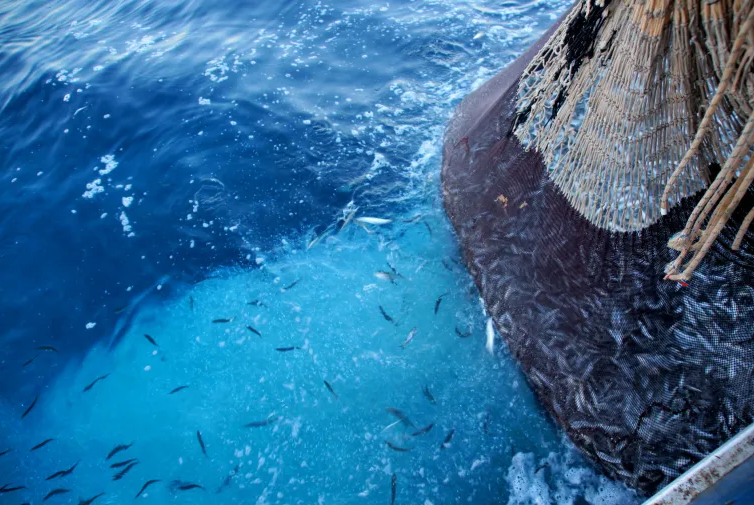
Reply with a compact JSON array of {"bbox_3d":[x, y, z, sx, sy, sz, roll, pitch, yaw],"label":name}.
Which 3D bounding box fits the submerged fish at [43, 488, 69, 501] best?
[{"bbox_3d":[-2.280,1.731,3.607,0.202,0.042,0.033,-16,44,-17],"label":"submerged fish"}]

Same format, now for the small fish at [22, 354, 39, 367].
[{"bbox_3d":[-3.060,0.954,4.471,0.033,0.042,0.200,26,48,26],"label":"small fish"}]

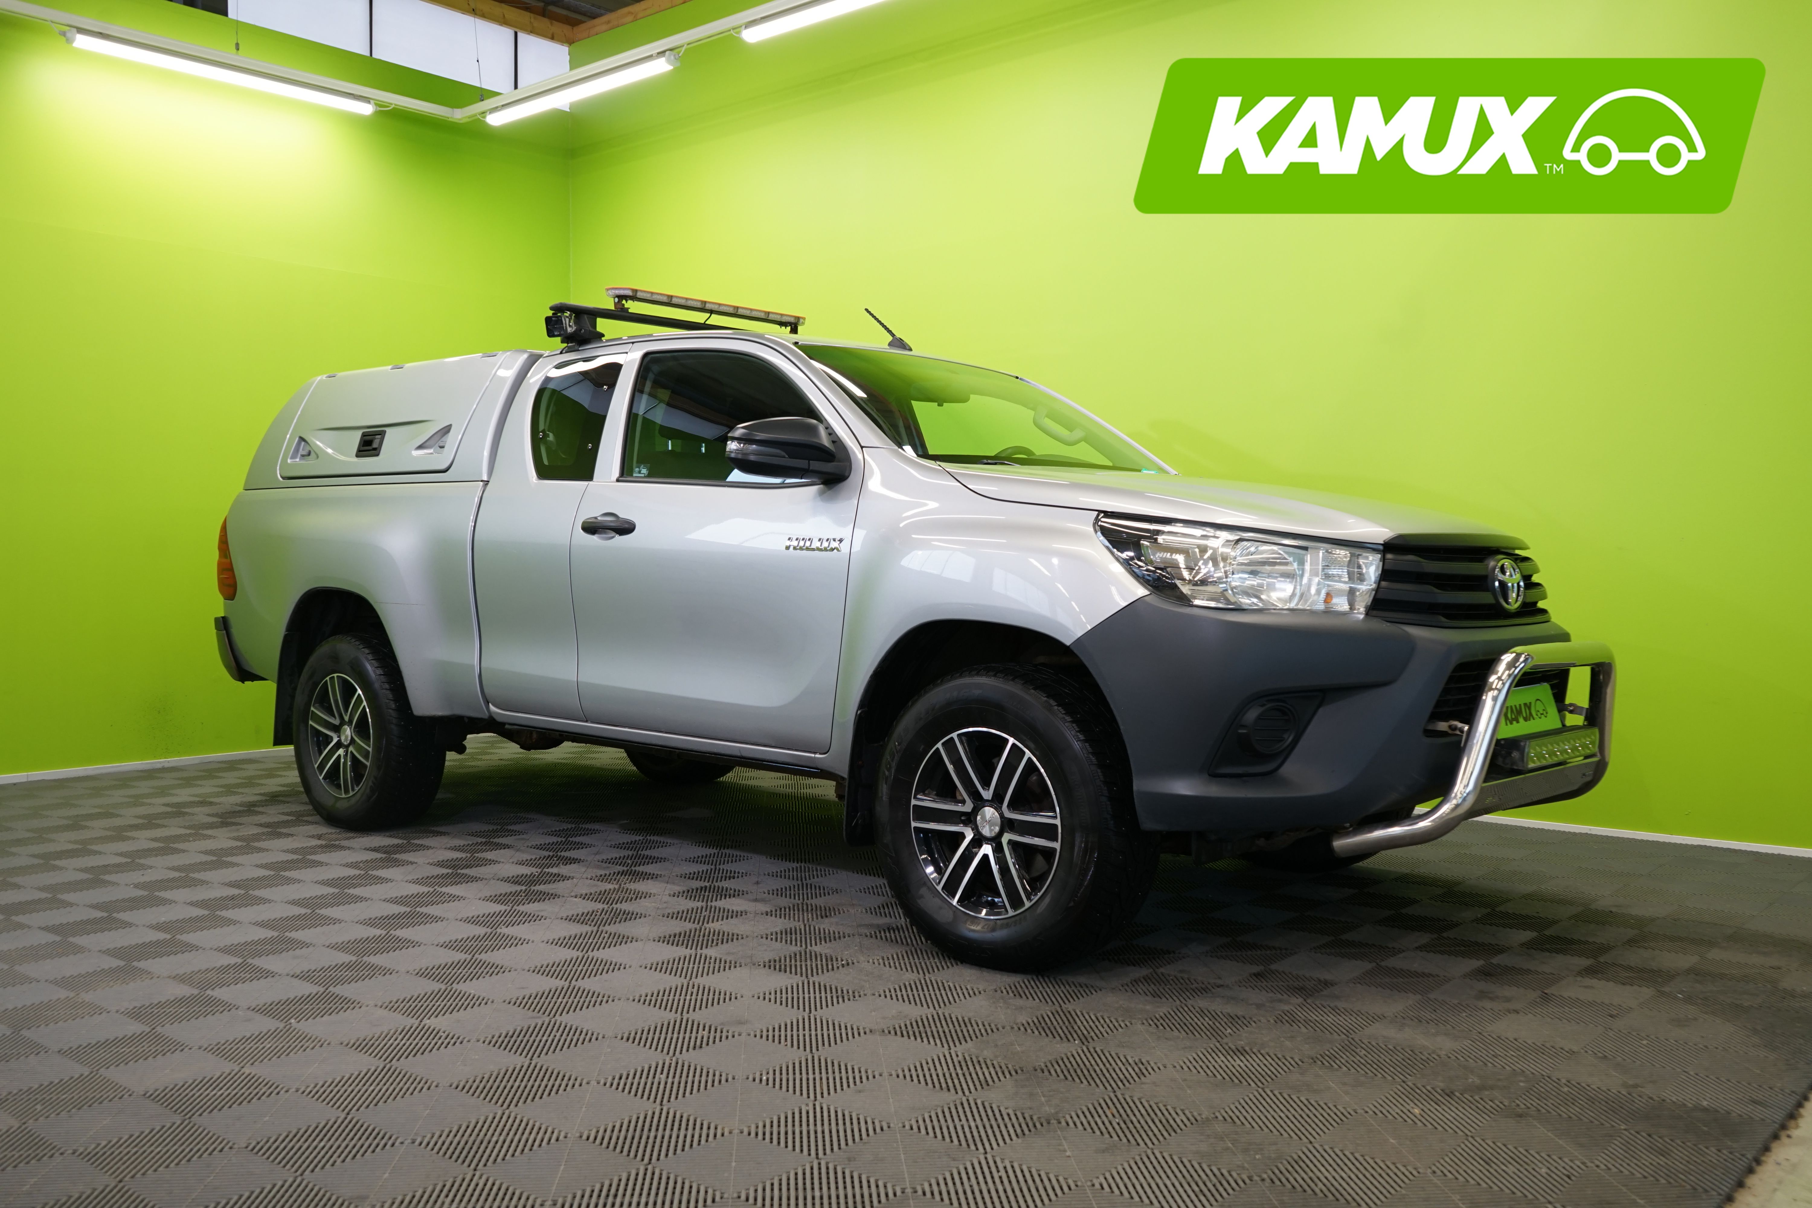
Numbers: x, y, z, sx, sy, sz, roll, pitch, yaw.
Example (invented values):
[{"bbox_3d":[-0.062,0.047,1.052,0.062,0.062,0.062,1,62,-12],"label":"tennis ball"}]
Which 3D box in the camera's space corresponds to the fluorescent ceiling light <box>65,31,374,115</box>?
[{"bbox_3d":[-3.397,-2.662,7.613,0.080,0.075,1.540,1,1,42],"label":"fluorescent ceiling light"}]

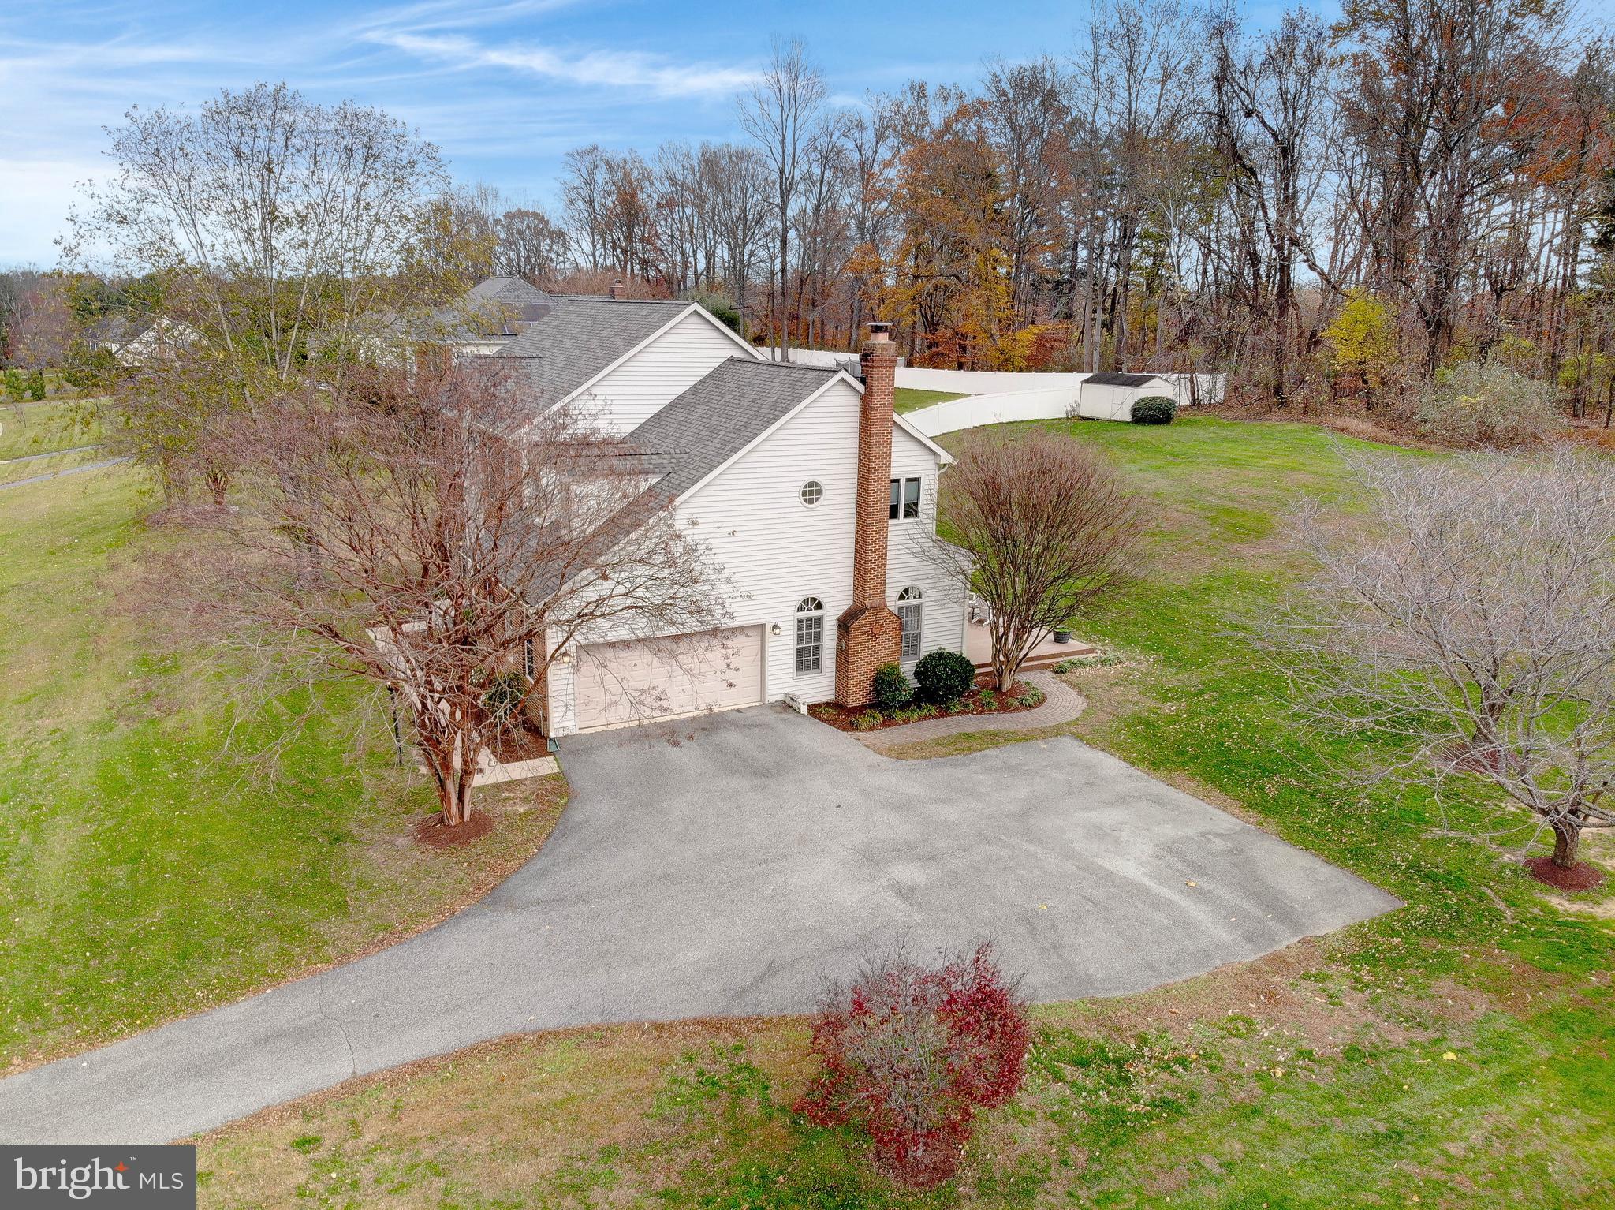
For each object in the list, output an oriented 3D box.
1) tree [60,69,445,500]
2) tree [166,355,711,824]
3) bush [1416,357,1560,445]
[{"bbox_3d":[-17.899,-8.571,37.319,12.000,16.000,11.200,1,15,0],"label":"tree"},{"bbox_3d":[-6.297,-0.019,20.552,9.800,8.700,8.900,1,15,0],"label":"tree"},{"bbox_3d":[33.900,-10.100,56.000,6.500,4.200,5.800,1,15,0],"label":"bush"}]

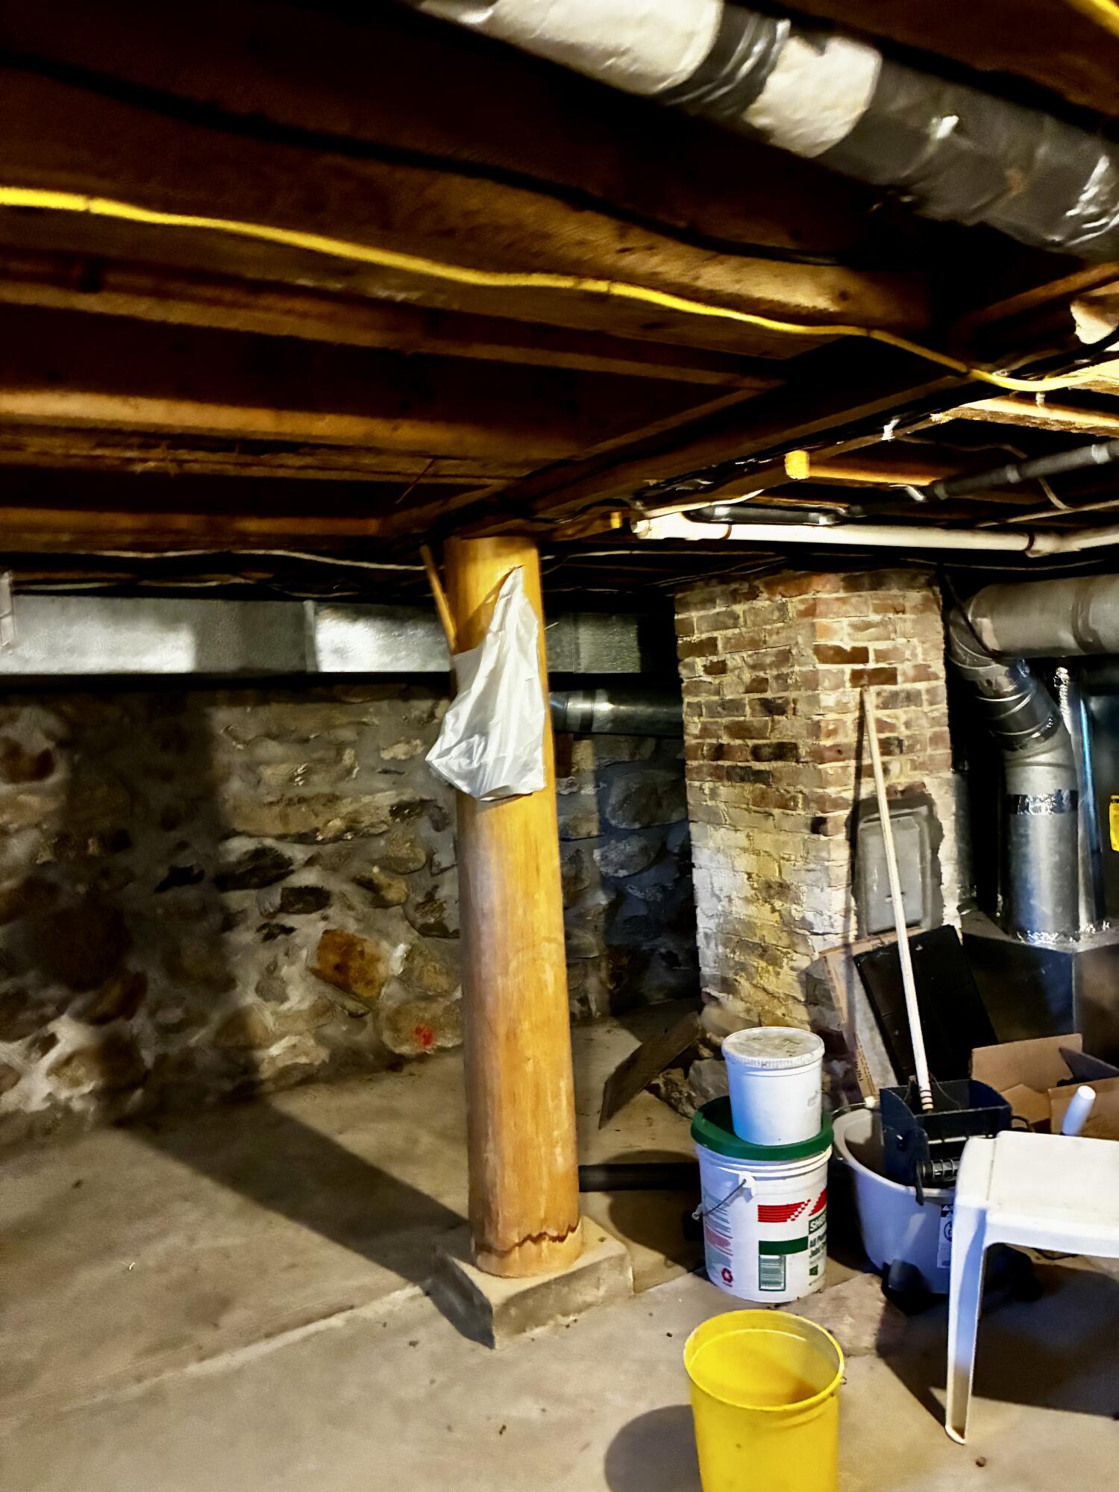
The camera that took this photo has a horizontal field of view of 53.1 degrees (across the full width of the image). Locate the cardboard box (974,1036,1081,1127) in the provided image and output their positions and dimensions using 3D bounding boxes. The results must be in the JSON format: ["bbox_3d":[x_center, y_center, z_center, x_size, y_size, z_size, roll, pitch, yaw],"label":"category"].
[{"bbox_3d":[1.292,0.947,2.889,0.360,0.310,0.320,-4,4,-15],"label":"cardboard box"}]

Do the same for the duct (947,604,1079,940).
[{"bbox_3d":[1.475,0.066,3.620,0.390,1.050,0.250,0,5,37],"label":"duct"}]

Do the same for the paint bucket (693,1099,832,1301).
[{"bbox_3d":[0.455,1.000,2.500,0.310,0.348,0.310,-2,4,11],"label":"paint bucket"}]

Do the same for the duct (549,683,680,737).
[{"bbox_3d":[0.225,-0.124,4.050,0.620,0.160,0.160,-2,4,20],"label":"duct"}]

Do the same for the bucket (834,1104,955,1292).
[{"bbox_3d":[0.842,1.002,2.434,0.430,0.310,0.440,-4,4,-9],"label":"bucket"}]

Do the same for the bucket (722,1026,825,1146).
[{"bbox_3d":[0.477,0.754,2.483,0.222,0.188,0.222,-2,4,11],"label":"bucket"}]

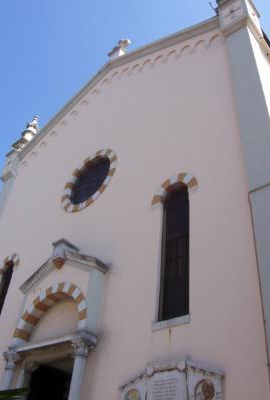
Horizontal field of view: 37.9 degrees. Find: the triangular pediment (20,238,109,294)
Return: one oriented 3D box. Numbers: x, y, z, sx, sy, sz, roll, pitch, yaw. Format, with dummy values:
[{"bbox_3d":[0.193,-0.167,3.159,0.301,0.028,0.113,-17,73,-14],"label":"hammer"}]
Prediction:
[{"bbox_3d":[-1.587,1.449,8.918,2.515,1.020,0.435,-25,-48,32],"label":"triangular pediment"}]

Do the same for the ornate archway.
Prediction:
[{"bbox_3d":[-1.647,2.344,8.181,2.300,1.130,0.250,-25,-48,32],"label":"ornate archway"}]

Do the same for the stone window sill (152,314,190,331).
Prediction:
[{"bbox_3d":[0.591,1.987,6.378,0.740,0.180,0.160,-25,-48,32],"label":"stone window sill"}]

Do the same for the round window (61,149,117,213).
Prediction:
[{"bbox_3d":[-1.217,-0.503,10.819,2.090,2.090,0.225,-25,-48,32],"label":"round window"}]

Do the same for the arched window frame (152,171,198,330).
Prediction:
[{"bbox_3d":[0.762,0.821,7.333,1.135,3.210,0.215,-25,-48,32],"label":"arched window frame"}]

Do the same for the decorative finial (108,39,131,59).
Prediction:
[{"bbox_3d":[-0.569,-5.858,15.415,0.550,1.100,0.525,-25,-48,32],"label":"decorative finial"}]

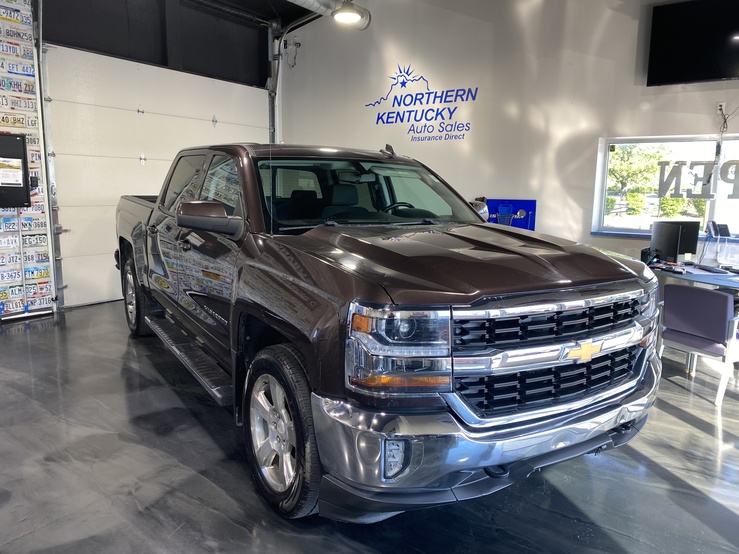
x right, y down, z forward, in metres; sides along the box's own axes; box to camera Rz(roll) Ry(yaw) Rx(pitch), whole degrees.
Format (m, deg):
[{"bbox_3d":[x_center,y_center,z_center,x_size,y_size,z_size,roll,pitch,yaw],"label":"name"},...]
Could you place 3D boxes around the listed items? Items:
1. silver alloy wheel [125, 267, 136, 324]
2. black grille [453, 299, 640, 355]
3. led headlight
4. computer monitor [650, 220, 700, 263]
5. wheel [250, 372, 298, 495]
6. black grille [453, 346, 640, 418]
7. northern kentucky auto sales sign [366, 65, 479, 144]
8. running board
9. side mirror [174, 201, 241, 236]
[{"bbox_3d":[-2.363,0.201,5.727,0.200,0.550,0.550,-4,11,-33],"label":"silver alloy wheel"},{"bbox_3d":[0.848,0.183,2.385,1.240,0.150,0.140,-4,11,-33],"label":"black grille"},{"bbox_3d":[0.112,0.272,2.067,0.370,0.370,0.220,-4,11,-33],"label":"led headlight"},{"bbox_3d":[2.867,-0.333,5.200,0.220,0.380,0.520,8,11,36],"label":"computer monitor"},{"bbox_3d":[-0.392,0.738,2.708,0.200,0.550,0.550,-4,11,-33],"label":"wheel"},{"bbox_3d":[0.841,0.444,2.427,1.240,0.215,0.150,-4,11,-33],"label":"black grille"},{"bbox_3d":[0.643,-2.362,7.513,1.822,1.057,0.020,9,12,38],"label":"northern kentucky auto sales sign"},{"bbox_3d":[-1.355,0.561,4.124,0.180,0.100,2.080,-4,11,-33],"label":"running board"},{"bbox_3d":[-0.847,-0.299,2.950,0.290,0.195,0.270,-4,11,-33],"label":"side mirror"}]

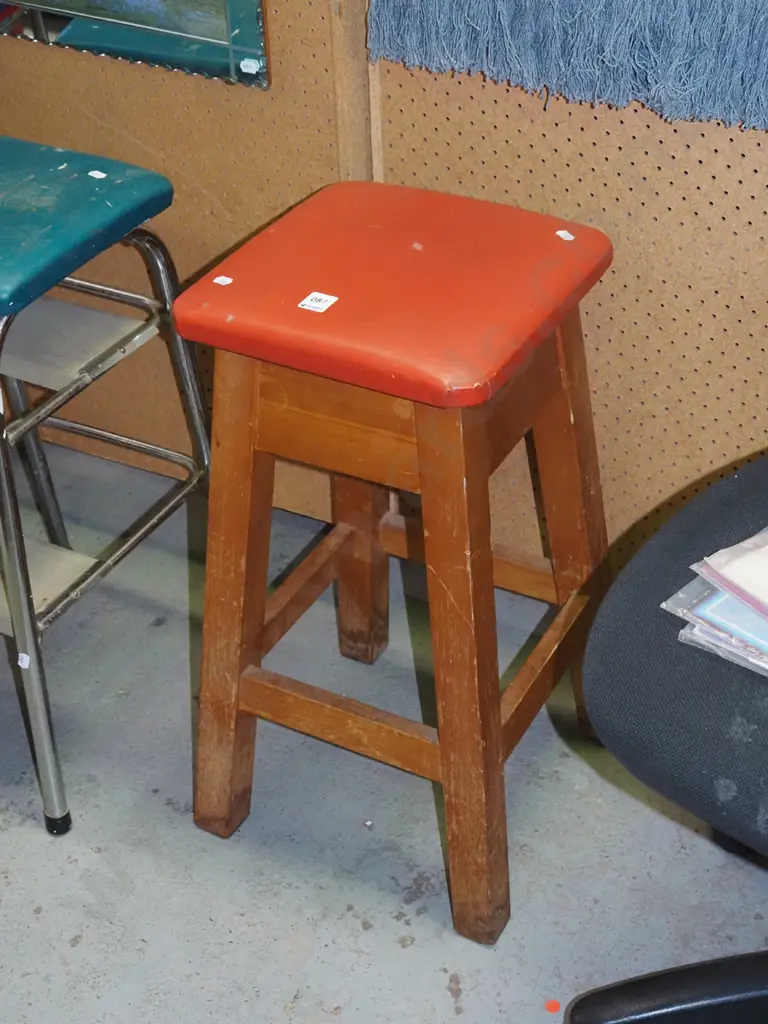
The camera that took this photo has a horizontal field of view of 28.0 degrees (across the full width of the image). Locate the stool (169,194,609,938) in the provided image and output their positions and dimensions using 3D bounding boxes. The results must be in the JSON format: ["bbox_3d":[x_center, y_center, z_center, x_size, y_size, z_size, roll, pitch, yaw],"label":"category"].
[{"bbox_3d":[0.024,0.033,1.496,0.352,0.623,0.346,16,40,24],"label":"stool"}]

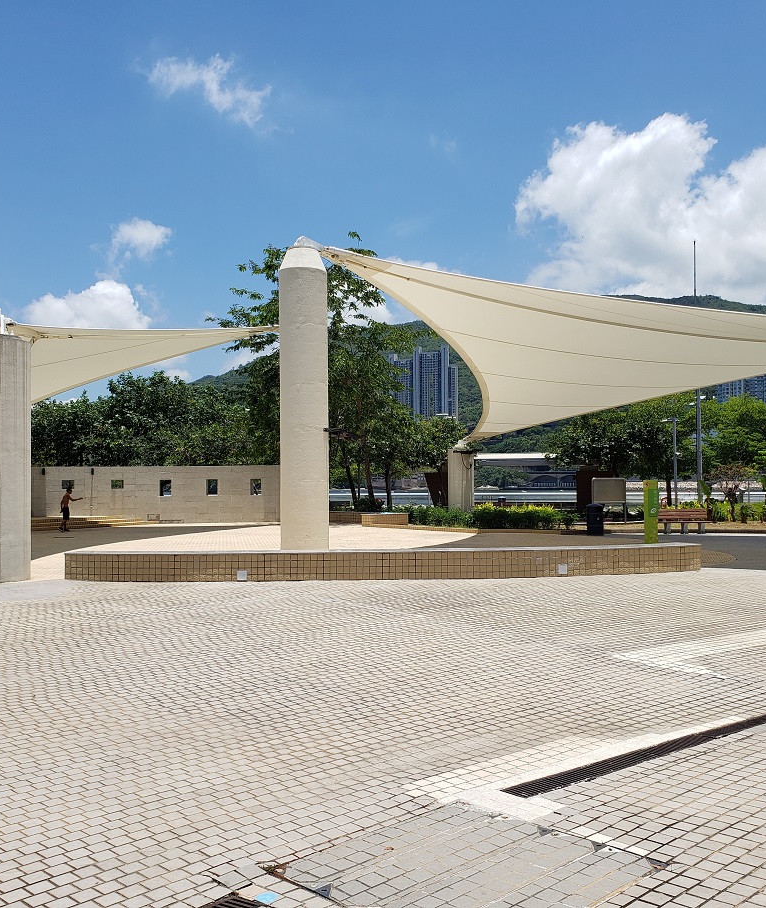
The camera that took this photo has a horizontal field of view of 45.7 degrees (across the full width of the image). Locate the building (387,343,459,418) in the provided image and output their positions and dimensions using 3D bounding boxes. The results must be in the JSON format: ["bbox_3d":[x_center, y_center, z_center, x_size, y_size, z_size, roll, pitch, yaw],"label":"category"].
[{"bbox_3d":[43.020,-72.426,990.000,76.000,93.663,42.000,-1,-1,6],"label":"building"}]

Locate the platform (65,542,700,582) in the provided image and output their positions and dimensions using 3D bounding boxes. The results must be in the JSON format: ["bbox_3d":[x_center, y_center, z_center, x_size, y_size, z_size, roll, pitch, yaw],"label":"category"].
[{"bbox_3d":[0.050,1.733,14.600,10.500,0.440,1.350,0,-1,-3],"label":"platform"}]

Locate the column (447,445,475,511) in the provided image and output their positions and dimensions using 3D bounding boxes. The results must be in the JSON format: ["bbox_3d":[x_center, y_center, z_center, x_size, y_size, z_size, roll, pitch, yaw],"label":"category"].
[{"bbox_3d":[2.875,1.242,33.500,0.980,3.110,0.980,0,-1,0],"label":"column"}]

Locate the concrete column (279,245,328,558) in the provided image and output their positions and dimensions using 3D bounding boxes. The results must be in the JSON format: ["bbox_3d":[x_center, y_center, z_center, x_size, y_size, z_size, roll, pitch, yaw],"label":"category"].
[{"bbox_3d":[-1.625,-1.109,18.700,1.000,6.525,1.000,0,-1,0],"label":"concrete column"}]

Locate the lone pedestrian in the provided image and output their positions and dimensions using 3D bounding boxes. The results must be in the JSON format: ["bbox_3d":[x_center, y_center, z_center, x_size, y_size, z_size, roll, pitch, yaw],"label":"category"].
[{"bbox_3d":[-11.686,2.116,34.100,0.800,1.640,0.550,0,-1,-22],"label":"lone pedestrian"}]

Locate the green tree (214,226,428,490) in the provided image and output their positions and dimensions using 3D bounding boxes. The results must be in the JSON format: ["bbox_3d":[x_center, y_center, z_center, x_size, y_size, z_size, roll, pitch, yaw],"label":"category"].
[{"bbox_3d":[-3.026,-3.530,42.000,9.700,13.408,9.200,0,-1,0],"label":"green tree"}]

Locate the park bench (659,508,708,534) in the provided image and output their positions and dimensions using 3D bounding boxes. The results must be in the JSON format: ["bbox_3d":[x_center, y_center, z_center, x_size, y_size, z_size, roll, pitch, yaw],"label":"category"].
[{"bbox_3d":[9.404,2.118,28.400,1.650,0.790,0.620,-1,-1,7],"label":"park bench"}]

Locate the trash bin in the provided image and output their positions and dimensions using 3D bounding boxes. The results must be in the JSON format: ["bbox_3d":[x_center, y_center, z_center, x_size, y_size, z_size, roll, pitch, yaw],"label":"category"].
[{"bbox_3d":[6.507,2.015,27.900,0.540,1.022,0.540,-1,-1,14],"label":"trash bin"}]

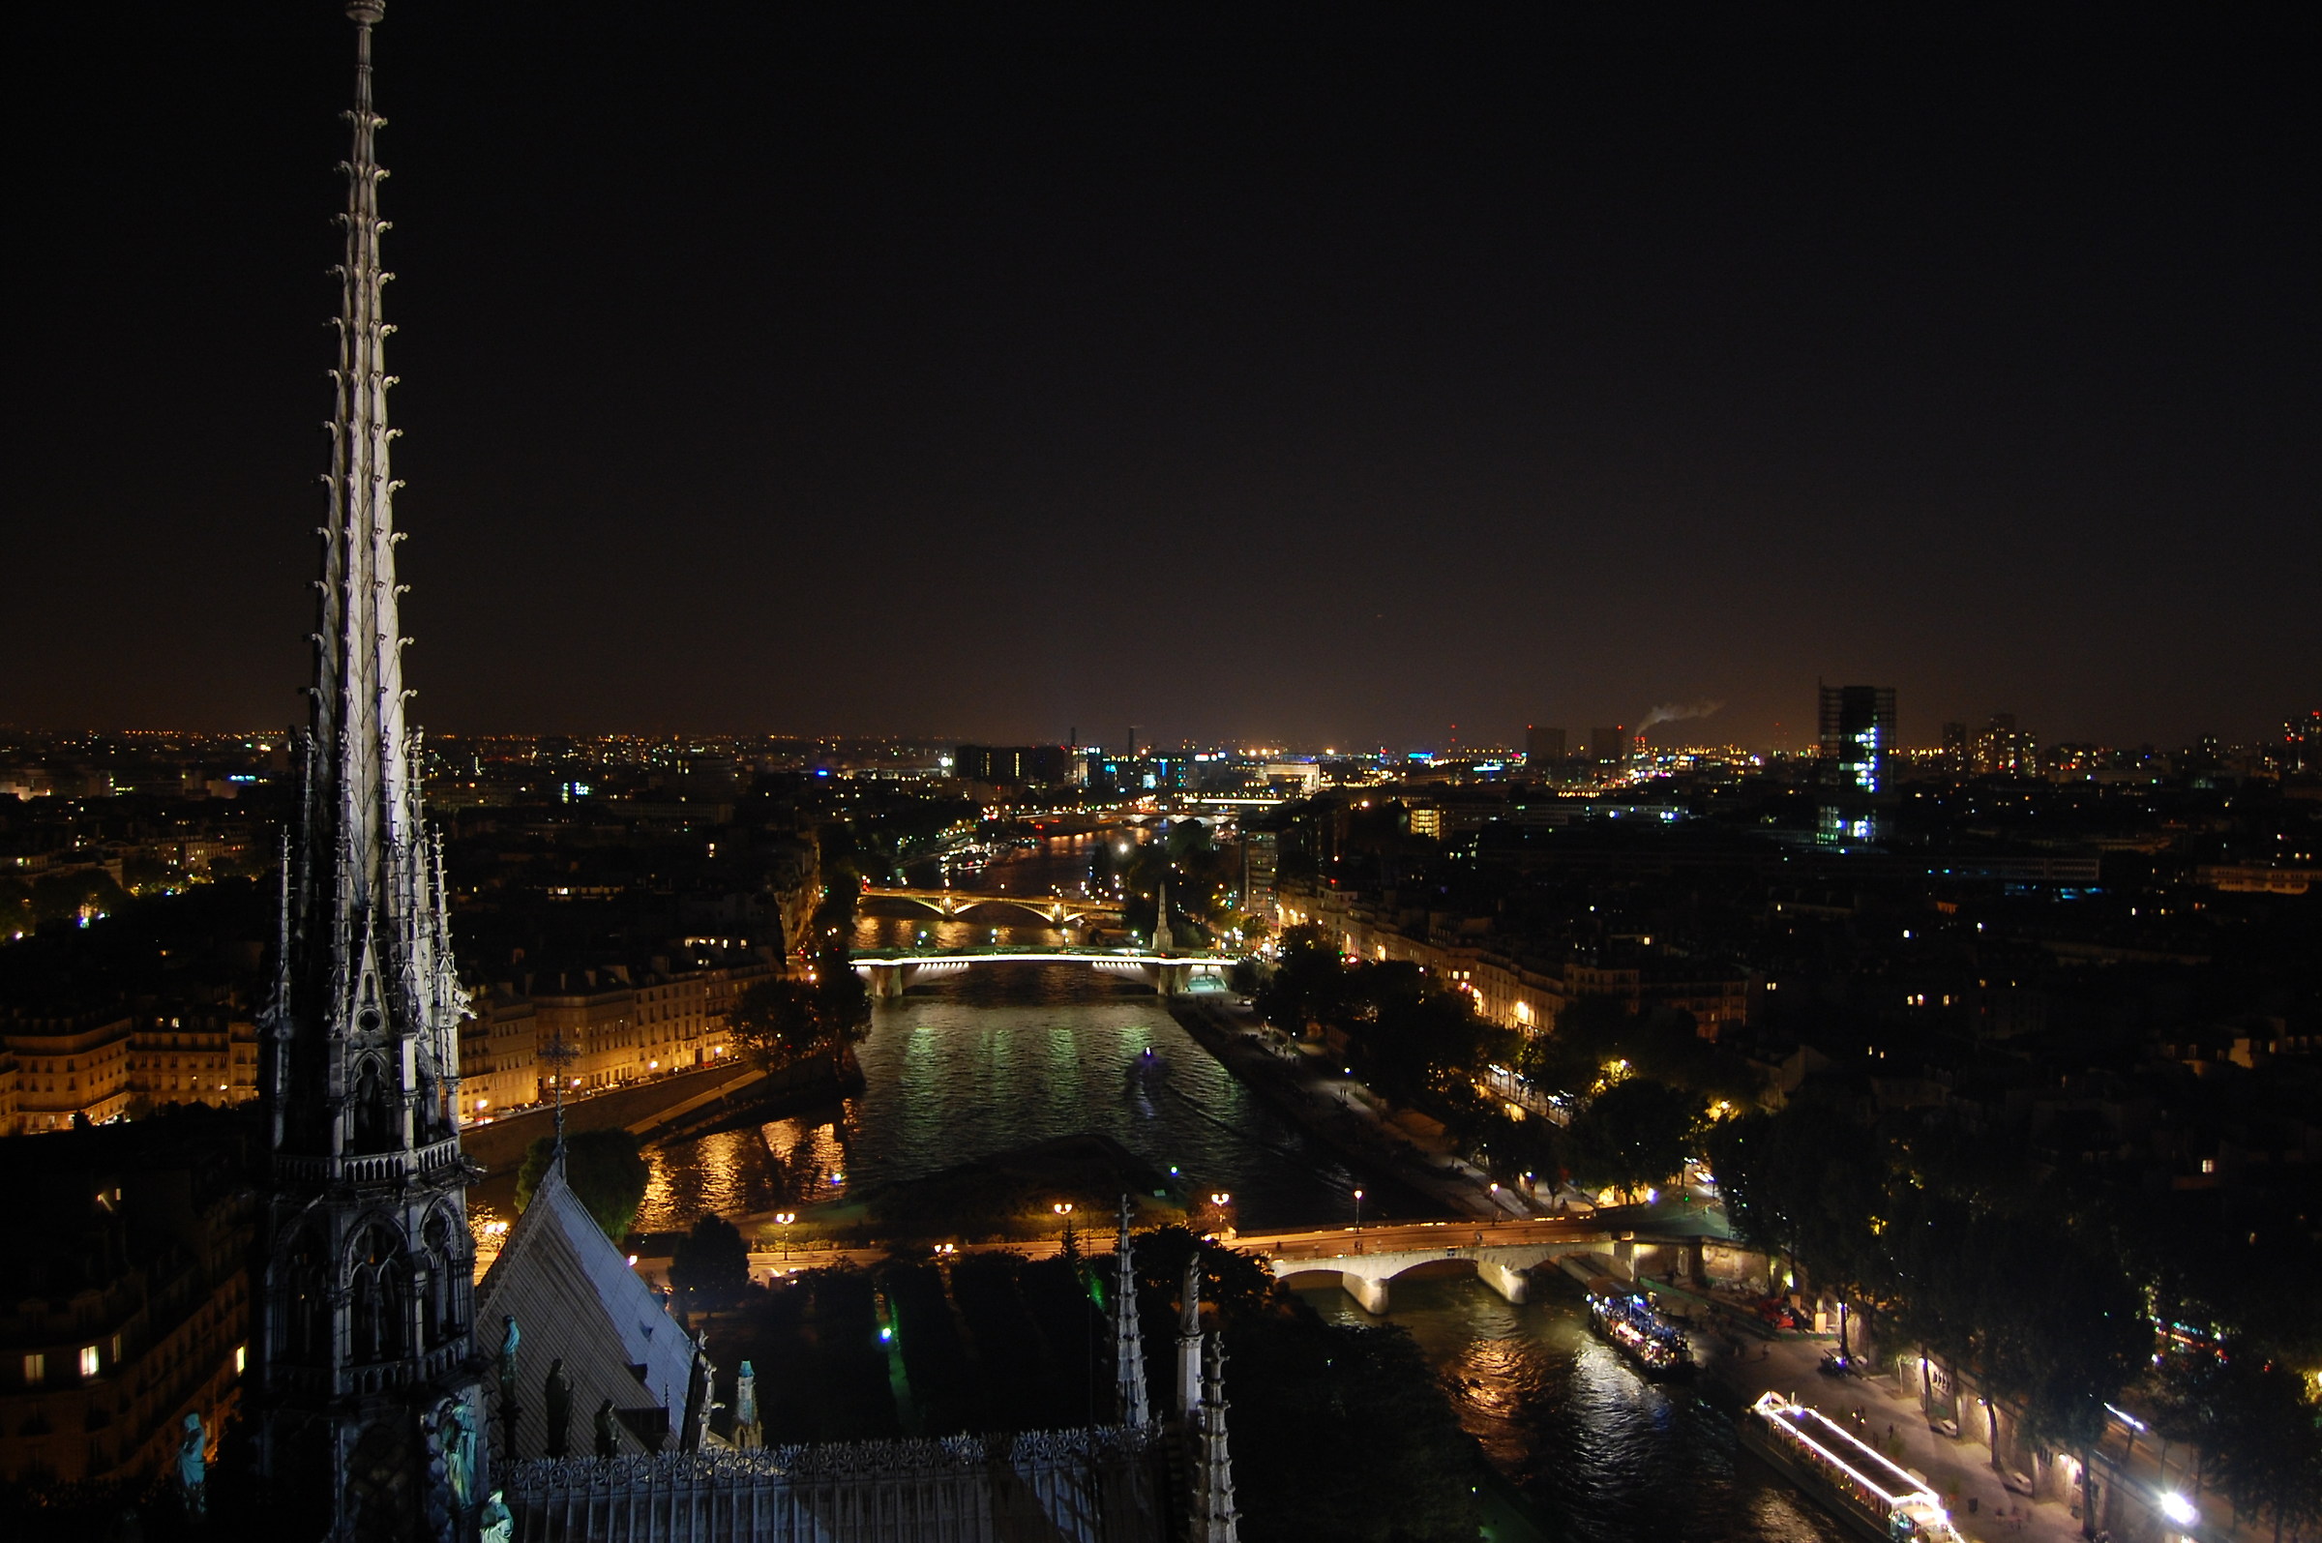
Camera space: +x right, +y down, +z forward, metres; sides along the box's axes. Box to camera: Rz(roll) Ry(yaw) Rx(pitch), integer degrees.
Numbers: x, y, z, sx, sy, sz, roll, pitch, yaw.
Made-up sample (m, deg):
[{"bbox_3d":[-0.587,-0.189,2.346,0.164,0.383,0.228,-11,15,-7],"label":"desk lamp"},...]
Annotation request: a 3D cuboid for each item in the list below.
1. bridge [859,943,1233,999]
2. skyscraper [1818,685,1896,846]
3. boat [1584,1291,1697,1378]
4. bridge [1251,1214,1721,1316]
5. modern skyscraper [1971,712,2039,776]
[{"bbox_3d":[-37.946,59.421,524.666,118.000,12.800,23.000,0,1,-3],"label":"bridge"},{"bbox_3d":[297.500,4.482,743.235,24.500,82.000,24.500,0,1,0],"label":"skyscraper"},{"bbox_3d":[59.500,69.862,217.226,6.000,3.800,21.500,0,1,-7],"label":"boat"},{"bbox_3d":[42.254,67.464,239.794,66.000,7.800,12.500,0,1,-13],"label":"bridge"},{"bbox_3d":[1186.000,-38.522,2449.718,82.000,88.000,45.000,1,1,26],"label":"modern skyscraper"}]

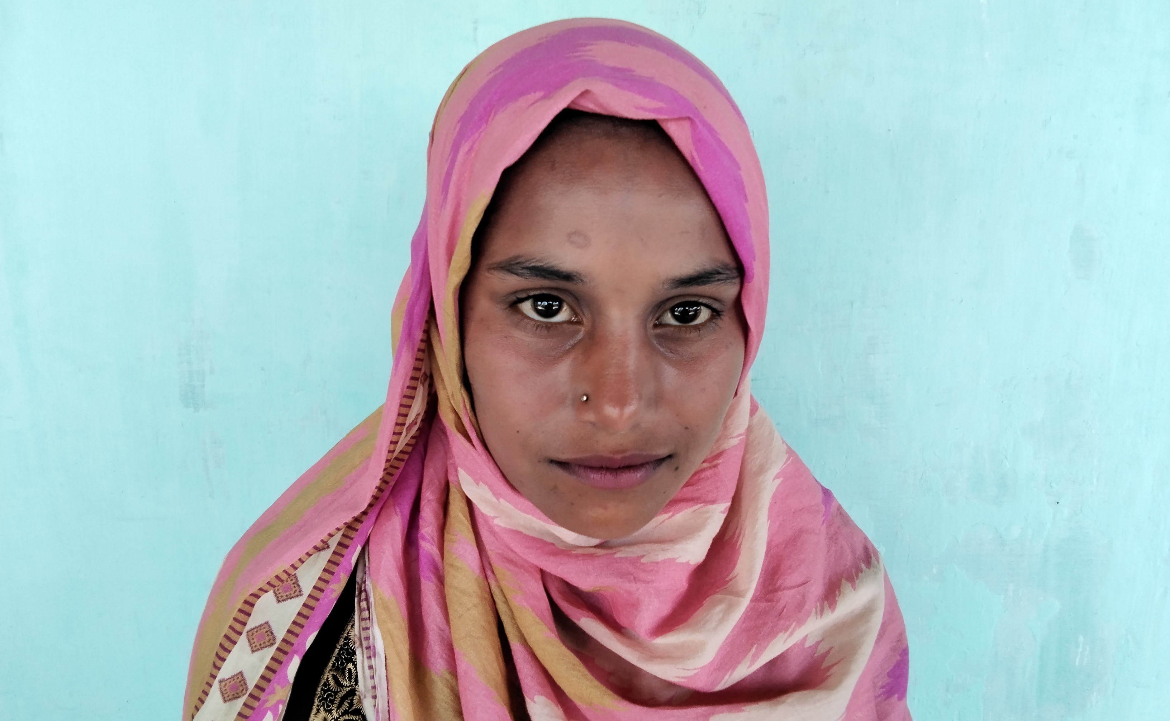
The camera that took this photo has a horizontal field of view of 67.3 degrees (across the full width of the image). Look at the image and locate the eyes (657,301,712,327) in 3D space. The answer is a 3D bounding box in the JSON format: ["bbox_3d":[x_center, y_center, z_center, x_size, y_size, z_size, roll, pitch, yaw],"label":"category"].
[{"bbox_3d":[0.044,-0.020,0.386,0.025,0.011,0.011,2,5,-11],"label":"eyes"}]

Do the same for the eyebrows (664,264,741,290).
[{"bbox_3d":[0.052,-0.036,0.383,0.037,0.011,0.011,0,5,-18],"label":"eyebrows"}]

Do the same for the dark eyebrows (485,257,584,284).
[{"bbox_3d":[-0.021,-0.039,0.376,0.041,0.011,0.011,5,5,2],"label":"dark eyebrows"}]

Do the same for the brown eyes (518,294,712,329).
[{"bbox_3d":[0.013,-0.021,0.381,0.085,0.013,0.015,3,5,-8],"label":"brown eyes"}]

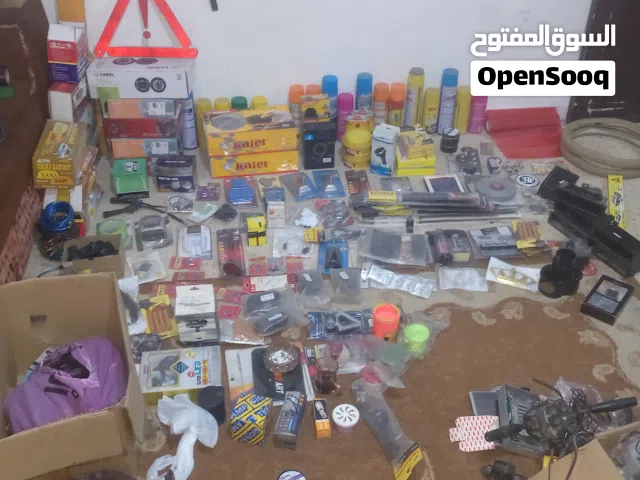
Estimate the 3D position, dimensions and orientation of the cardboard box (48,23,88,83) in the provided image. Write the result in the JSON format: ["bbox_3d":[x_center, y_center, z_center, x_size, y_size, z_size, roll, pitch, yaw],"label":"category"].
[{"bbox_3d":[-0.900,-0.669,2.655,0.095,0.155,0.191,3,34,-8],"label":"cardboard box"}]

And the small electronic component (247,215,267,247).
[{"bbox_3d":[-0.217,-0.028,2.544,0.059,0.055,0.090,-4,36,-5],"label":"small electronic component"}]

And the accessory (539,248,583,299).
[{"bbox_3d":[0.755,0.100,2.310,0.120,0.106,0.110,7,36,9],"label":"accessory"}]

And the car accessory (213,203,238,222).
[{"bbox_3d":[-0.336,-0.094,2.634,0.085,0.030,0.070,0,35,0],"label":"car accessory"}]

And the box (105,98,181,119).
[{"bbox_3d":[-0.662,-0.533,2.801,0.245,0.080,0.180,0,35,0],"label":"box"}]

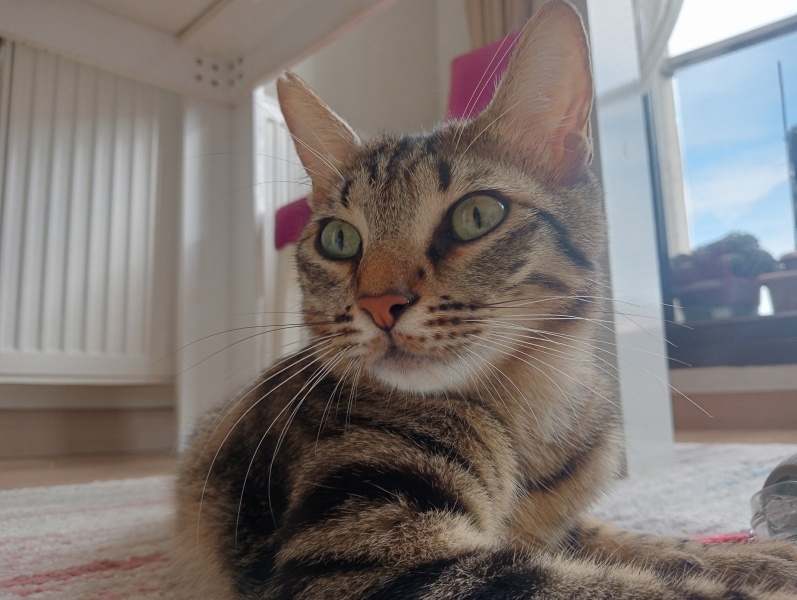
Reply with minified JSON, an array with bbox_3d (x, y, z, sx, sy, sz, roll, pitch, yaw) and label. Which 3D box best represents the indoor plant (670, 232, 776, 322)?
[{"bbox_3d":[1.054,-0.073,2.100,0.310,0.270,0.260,-3,-9,10],"label":"indoor plant"}]

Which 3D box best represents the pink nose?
[{"bbox_3d":[-0.004,0.004,0.196,0.017,0.012,0.010,-6,-10,28],"label":"pink nose"}]

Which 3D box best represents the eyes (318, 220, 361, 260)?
[{"bbox_3d":[-0.021,-0.022,0.231,0.017,0.014,0.009,-7,-10,30],"label":"eyes"}]

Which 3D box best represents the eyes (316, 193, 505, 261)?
[{"bbox_3d":[0.003,-0.025,0.219,0.066,0.018,0.016,-6,-10,28],"label":"eyes"}]

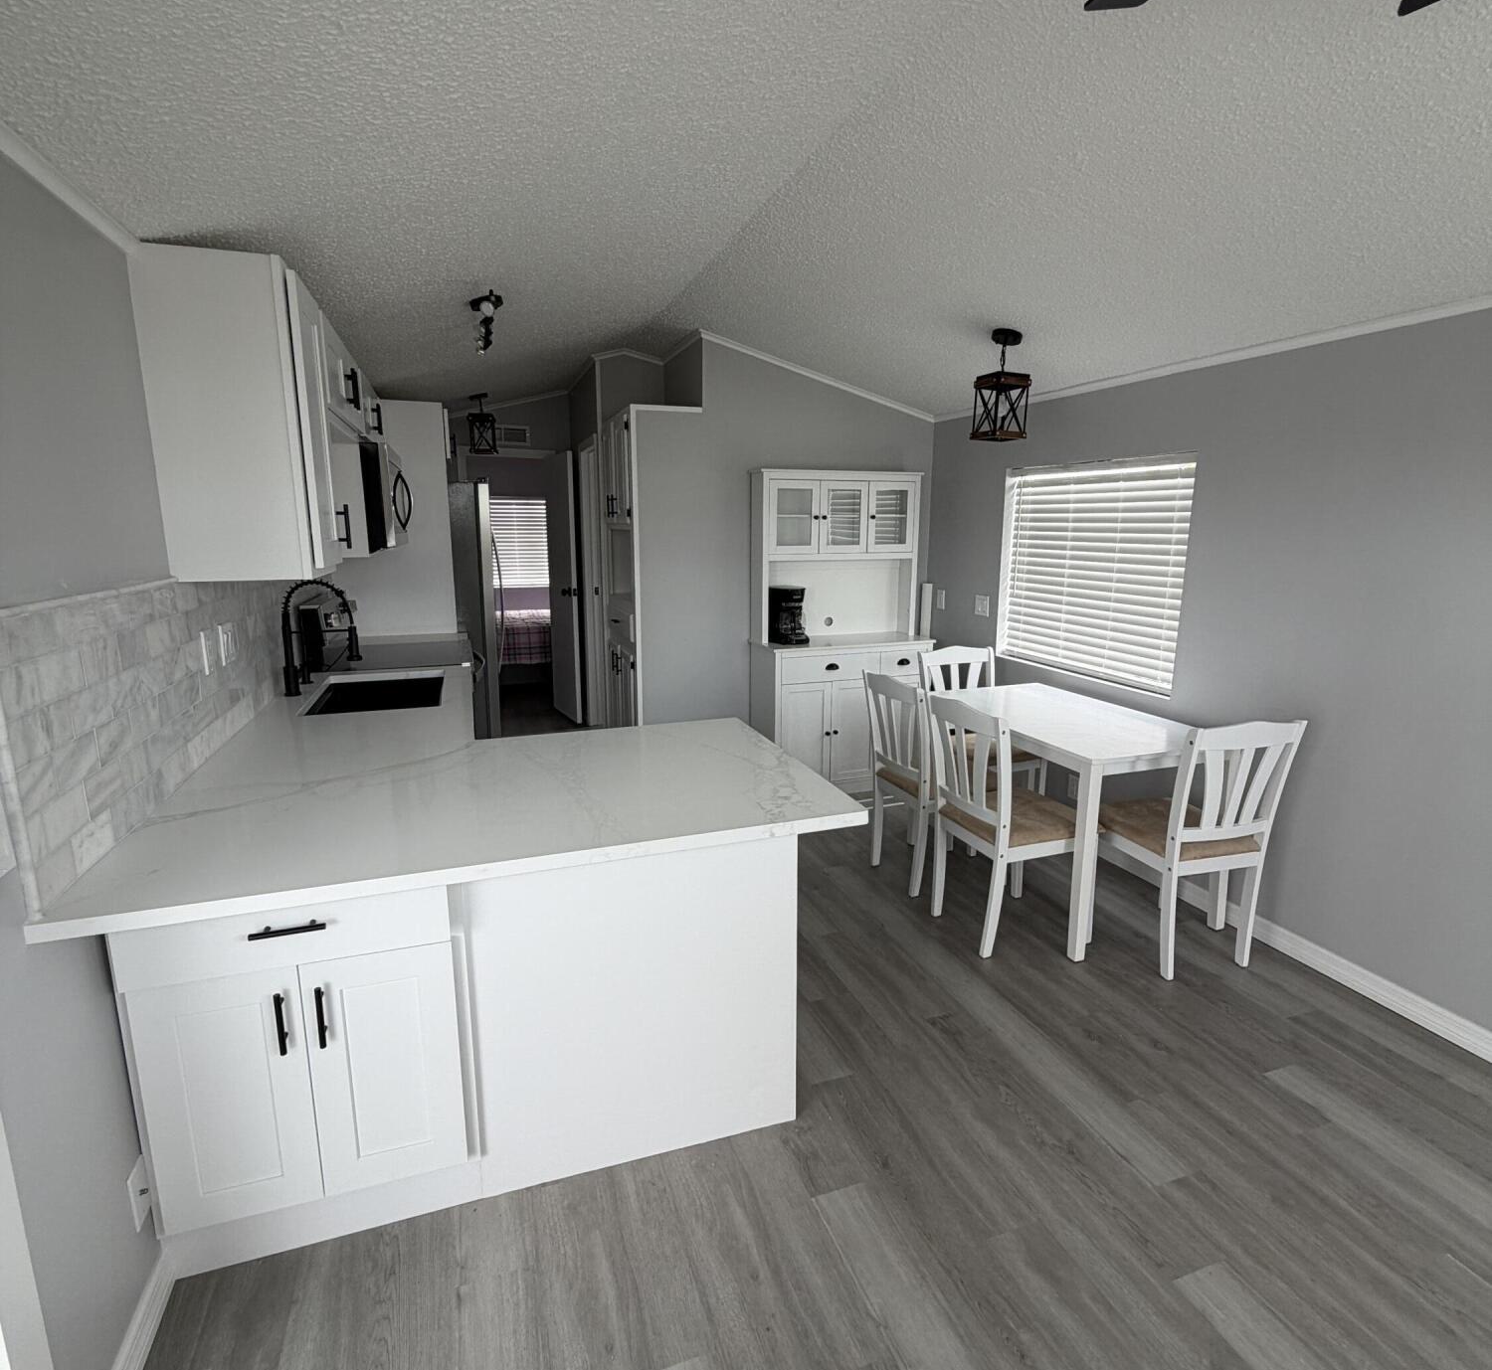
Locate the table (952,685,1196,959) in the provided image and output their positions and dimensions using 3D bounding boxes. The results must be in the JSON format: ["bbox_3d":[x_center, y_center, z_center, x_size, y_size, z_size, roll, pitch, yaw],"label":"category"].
[{"bbox_3d":[1.296,0.481,3.371,0.690,0.735,1.120,-4,12,-18],"label":"table"}]

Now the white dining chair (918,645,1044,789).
[{"bbox_3d":[1.144,0.295,3.893,0.420,0.895,0.475,-4,12,-15],"label":"white dining chair"}]

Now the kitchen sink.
[{"bbox_3d":[-1.365,0.129,3.023,0.455,0.210,0.750,-4,12,-19],"label":"kitchen sink"}]

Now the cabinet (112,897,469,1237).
[{"bbox_3d":[-0.987,0.667,1.898,0.600,0.780,0.600,-4,12,-18],"label":"cabinet"}]

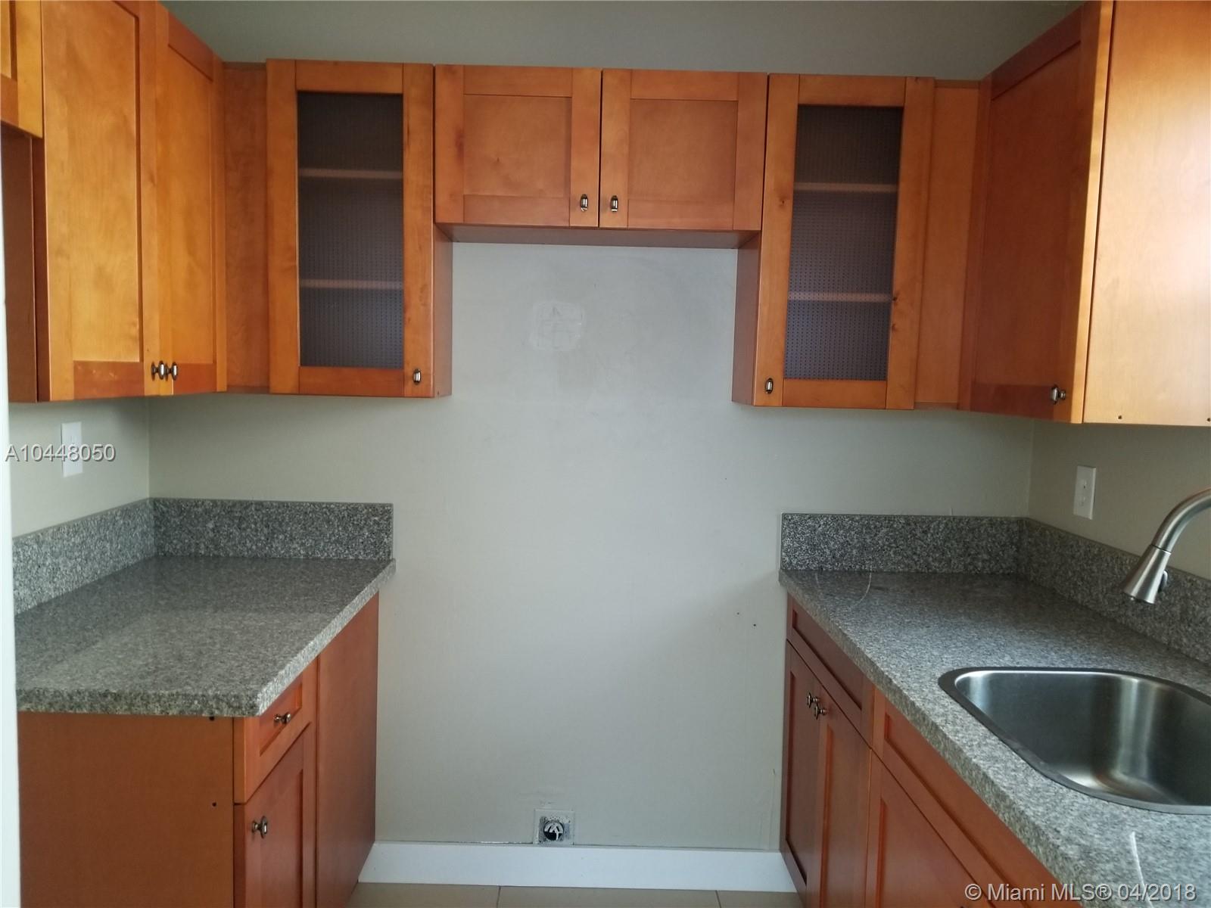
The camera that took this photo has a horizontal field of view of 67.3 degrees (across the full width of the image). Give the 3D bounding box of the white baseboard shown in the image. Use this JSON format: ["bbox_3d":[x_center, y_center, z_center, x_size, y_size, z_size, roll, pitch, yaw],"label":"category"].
[{"bbox_3d":[-0.074,1.163,2.569,1.235,0.115,0.015,1,5,-1],"label":"white baseboard"}]

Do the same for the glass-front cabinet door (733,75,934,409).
[{"bbox_3d":[0.550,-0.500,2.279,0.383,0.758,0.317,1,5,-1],"label":"glass-front cabinet door"}]

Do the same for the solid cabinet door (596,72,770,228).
[{"bbox_3d":[0.177,-0.695,2.094,0.371,0.352,0.020,1,6,-1],"label":"solid cabinet door"}]

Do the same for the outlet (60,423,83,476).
[{"bbox_3d":[-1.214,-0.010,2.073,0.008,0.118,0.073,1,5,-1],"label":"outlet"}]

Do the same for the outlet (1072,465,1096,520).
[{"bbox_3d":[1.169,0.093,2.219,0.008,0.119,0.075,1,5,-1],"label":"outlet"}]

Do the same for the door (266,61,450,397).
[{"bbox_3d":[-0.589,-0.528,2.254,0.379,0.758,0.317,1,5,-1],"label":"door"}]

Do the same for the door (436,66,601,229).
[{"bbox_3d":[-0.200,-0.704,2.087,0.371,0.352,0.020,1,6,-1],"label":"door"}]

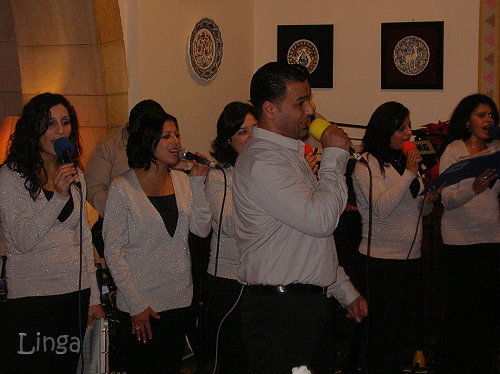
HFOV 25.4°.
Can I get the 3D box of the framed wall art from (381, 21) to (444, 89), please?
[{"bbox_3d":[1.015,-0.817,6.943,0.415,0.415,0.030,3,7,30],"label":"framed wall art"}]

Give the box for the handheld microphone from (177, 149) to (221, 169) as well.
[{"bbox_3d":[-0.222,-0.116,4.850,0.200,0.050,0.050,17,55,22],"label":"handheld microphone"}]

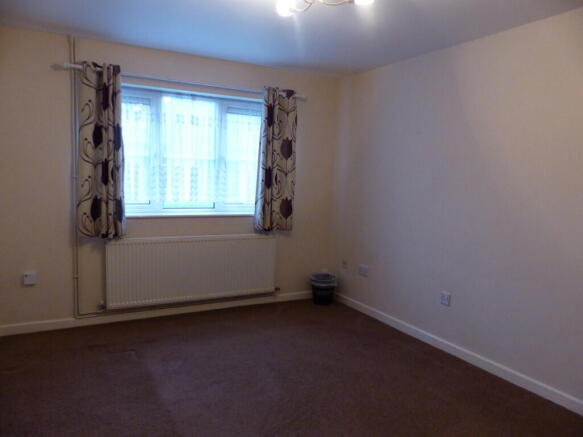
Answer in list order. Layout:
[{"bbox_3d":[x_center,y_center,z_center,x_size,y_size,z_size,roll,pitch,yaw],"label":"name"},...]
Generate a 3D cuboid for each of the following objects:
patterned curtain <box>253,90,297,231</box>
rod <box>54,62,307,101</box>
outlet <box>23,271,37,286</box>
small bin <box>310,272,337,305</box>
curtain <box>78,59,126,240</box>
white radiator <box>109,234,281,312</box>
[{"bbox_3d":[-0.158,-0.563,4.182,0.371,1.380,0.120,-1,6,-27],"label":"patterned curtain"},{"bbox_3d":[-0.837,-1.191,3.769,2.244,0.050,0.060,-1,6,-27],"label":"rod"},{"bbox_3d":[-2.090,0.482,3.372,0.086,0.092,0.028,-1,6,-27],"label":"outlet"},{"bbox_3d":[0.341,0.759,4.509,0.276,0.281,0.276,2,5,0],"label":"small bin"},{"bbox_3d":[-1.552,-0.533,3.459,0.351,1.380,0.120,-1,6,-27],"label":"curtain"},{"bbox_3d":[-0.872,0.473,3.938,1.569,0.582,0.090,-1,6,-27],"label":"white radiator"}]

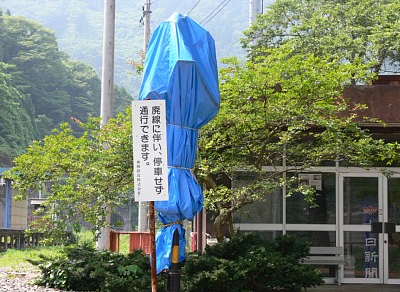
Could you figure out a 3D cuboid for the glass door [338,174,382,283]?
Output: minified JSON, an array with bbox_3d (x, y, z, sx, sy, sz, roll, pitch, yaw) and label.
[{"bbox_3d":[2.940,1.502,18.300,0.810,2.010,0.080,1,-3,-1],"label":"glass door"}]

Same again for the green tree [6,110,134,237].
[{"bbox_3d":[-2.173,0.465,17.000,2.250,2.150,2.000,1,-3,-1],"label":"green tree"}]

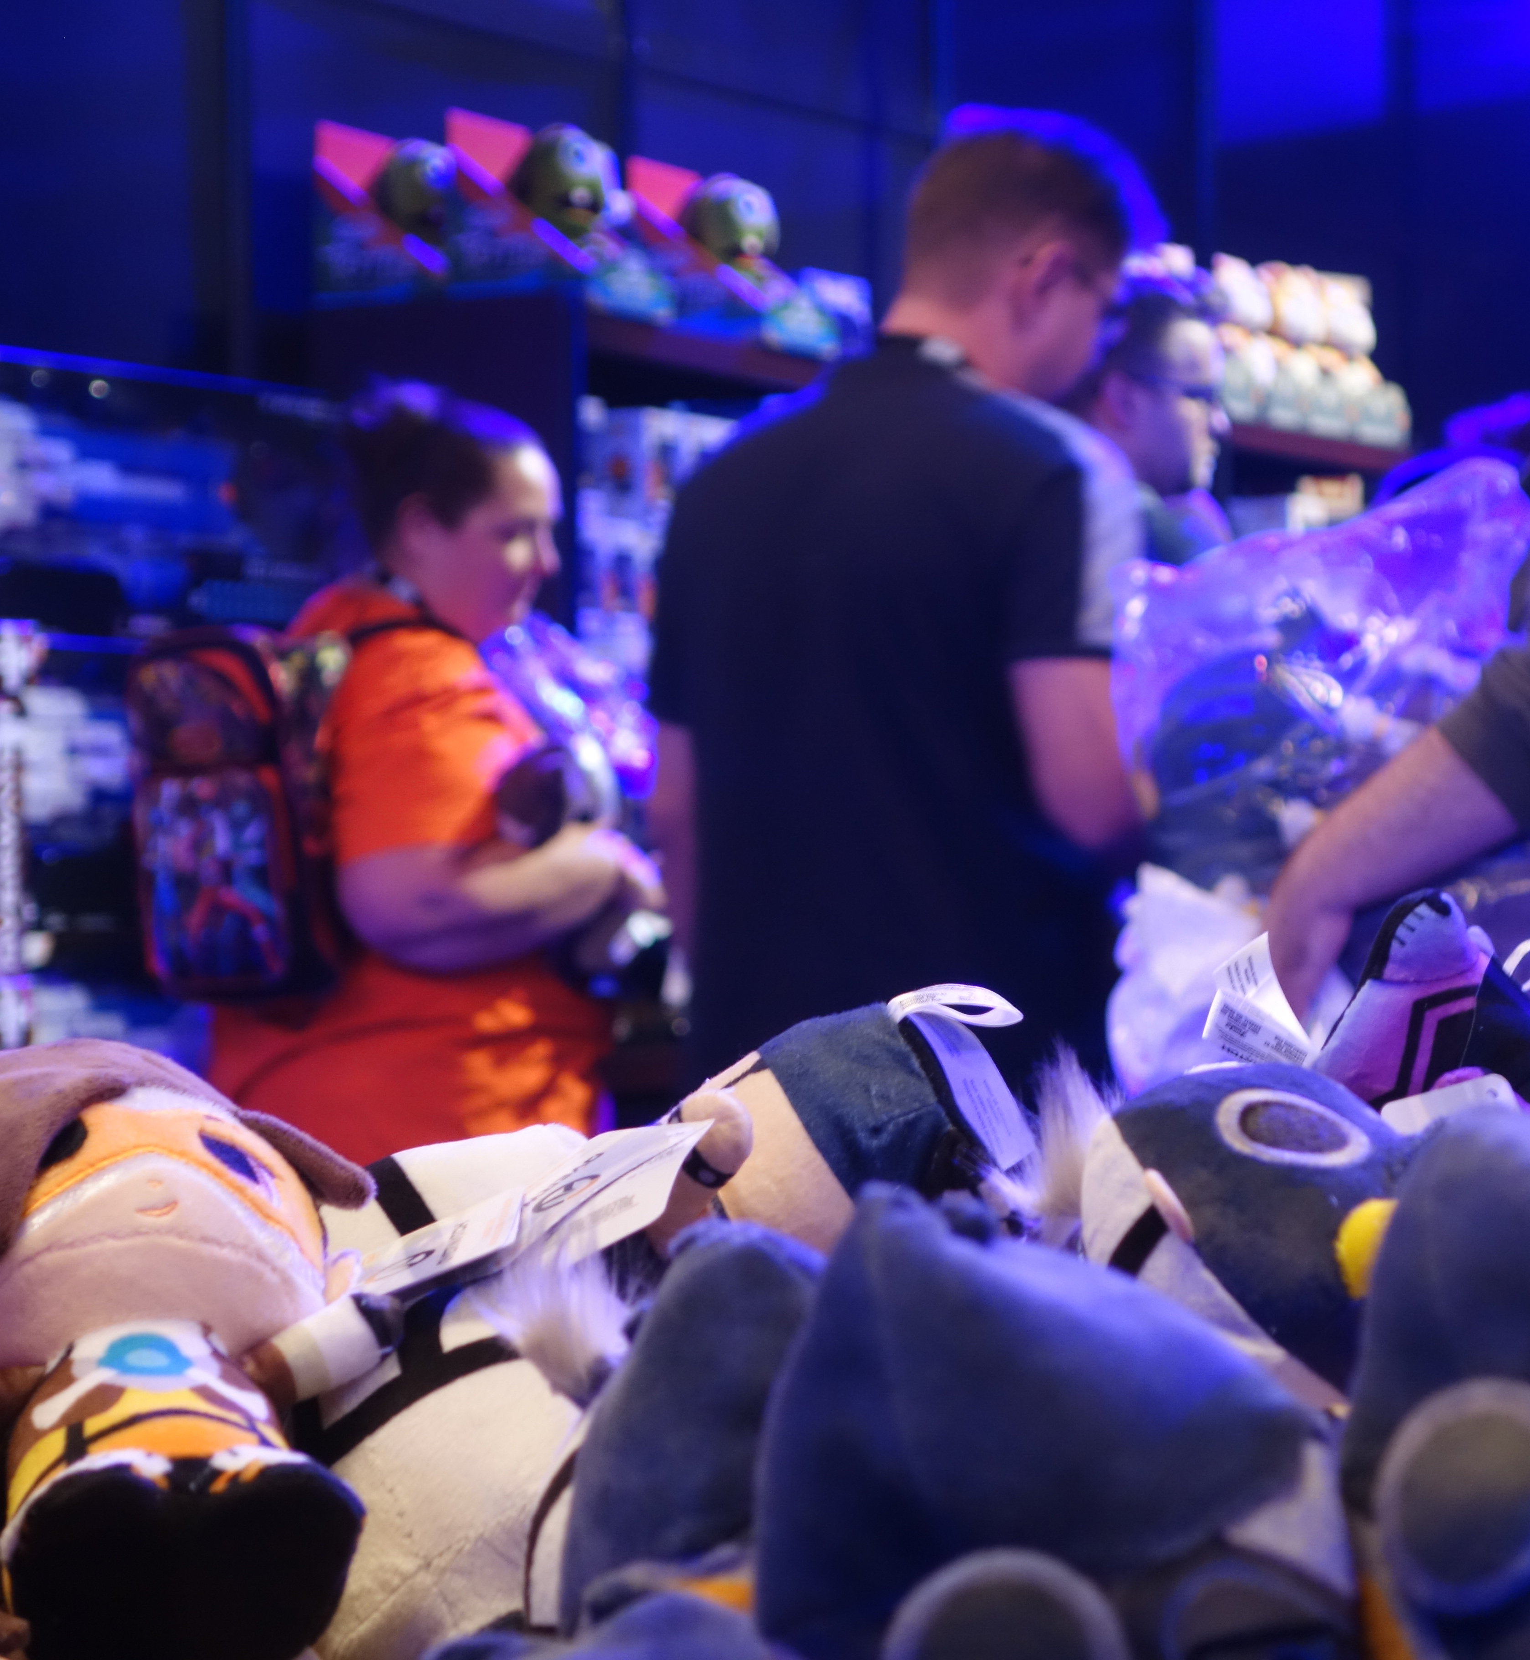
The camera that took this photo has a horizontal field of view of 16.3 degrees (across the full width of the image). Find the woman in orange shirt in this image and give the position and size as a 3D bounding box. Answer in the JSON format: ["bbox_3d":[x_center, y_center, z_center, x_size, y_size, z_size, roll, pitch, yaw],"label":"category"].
[{"bbox_3d":[-0.317,0.377,5.184,0.460,1.620,0.500,0,-1,-28],"label":"woman in orange shirt"}]

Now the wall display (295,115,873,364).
[{"bbox_3d":[-0.219,-0.785,7.107,0.440,0.240,0.680,-1,-1,33],"label":"wall display"}]

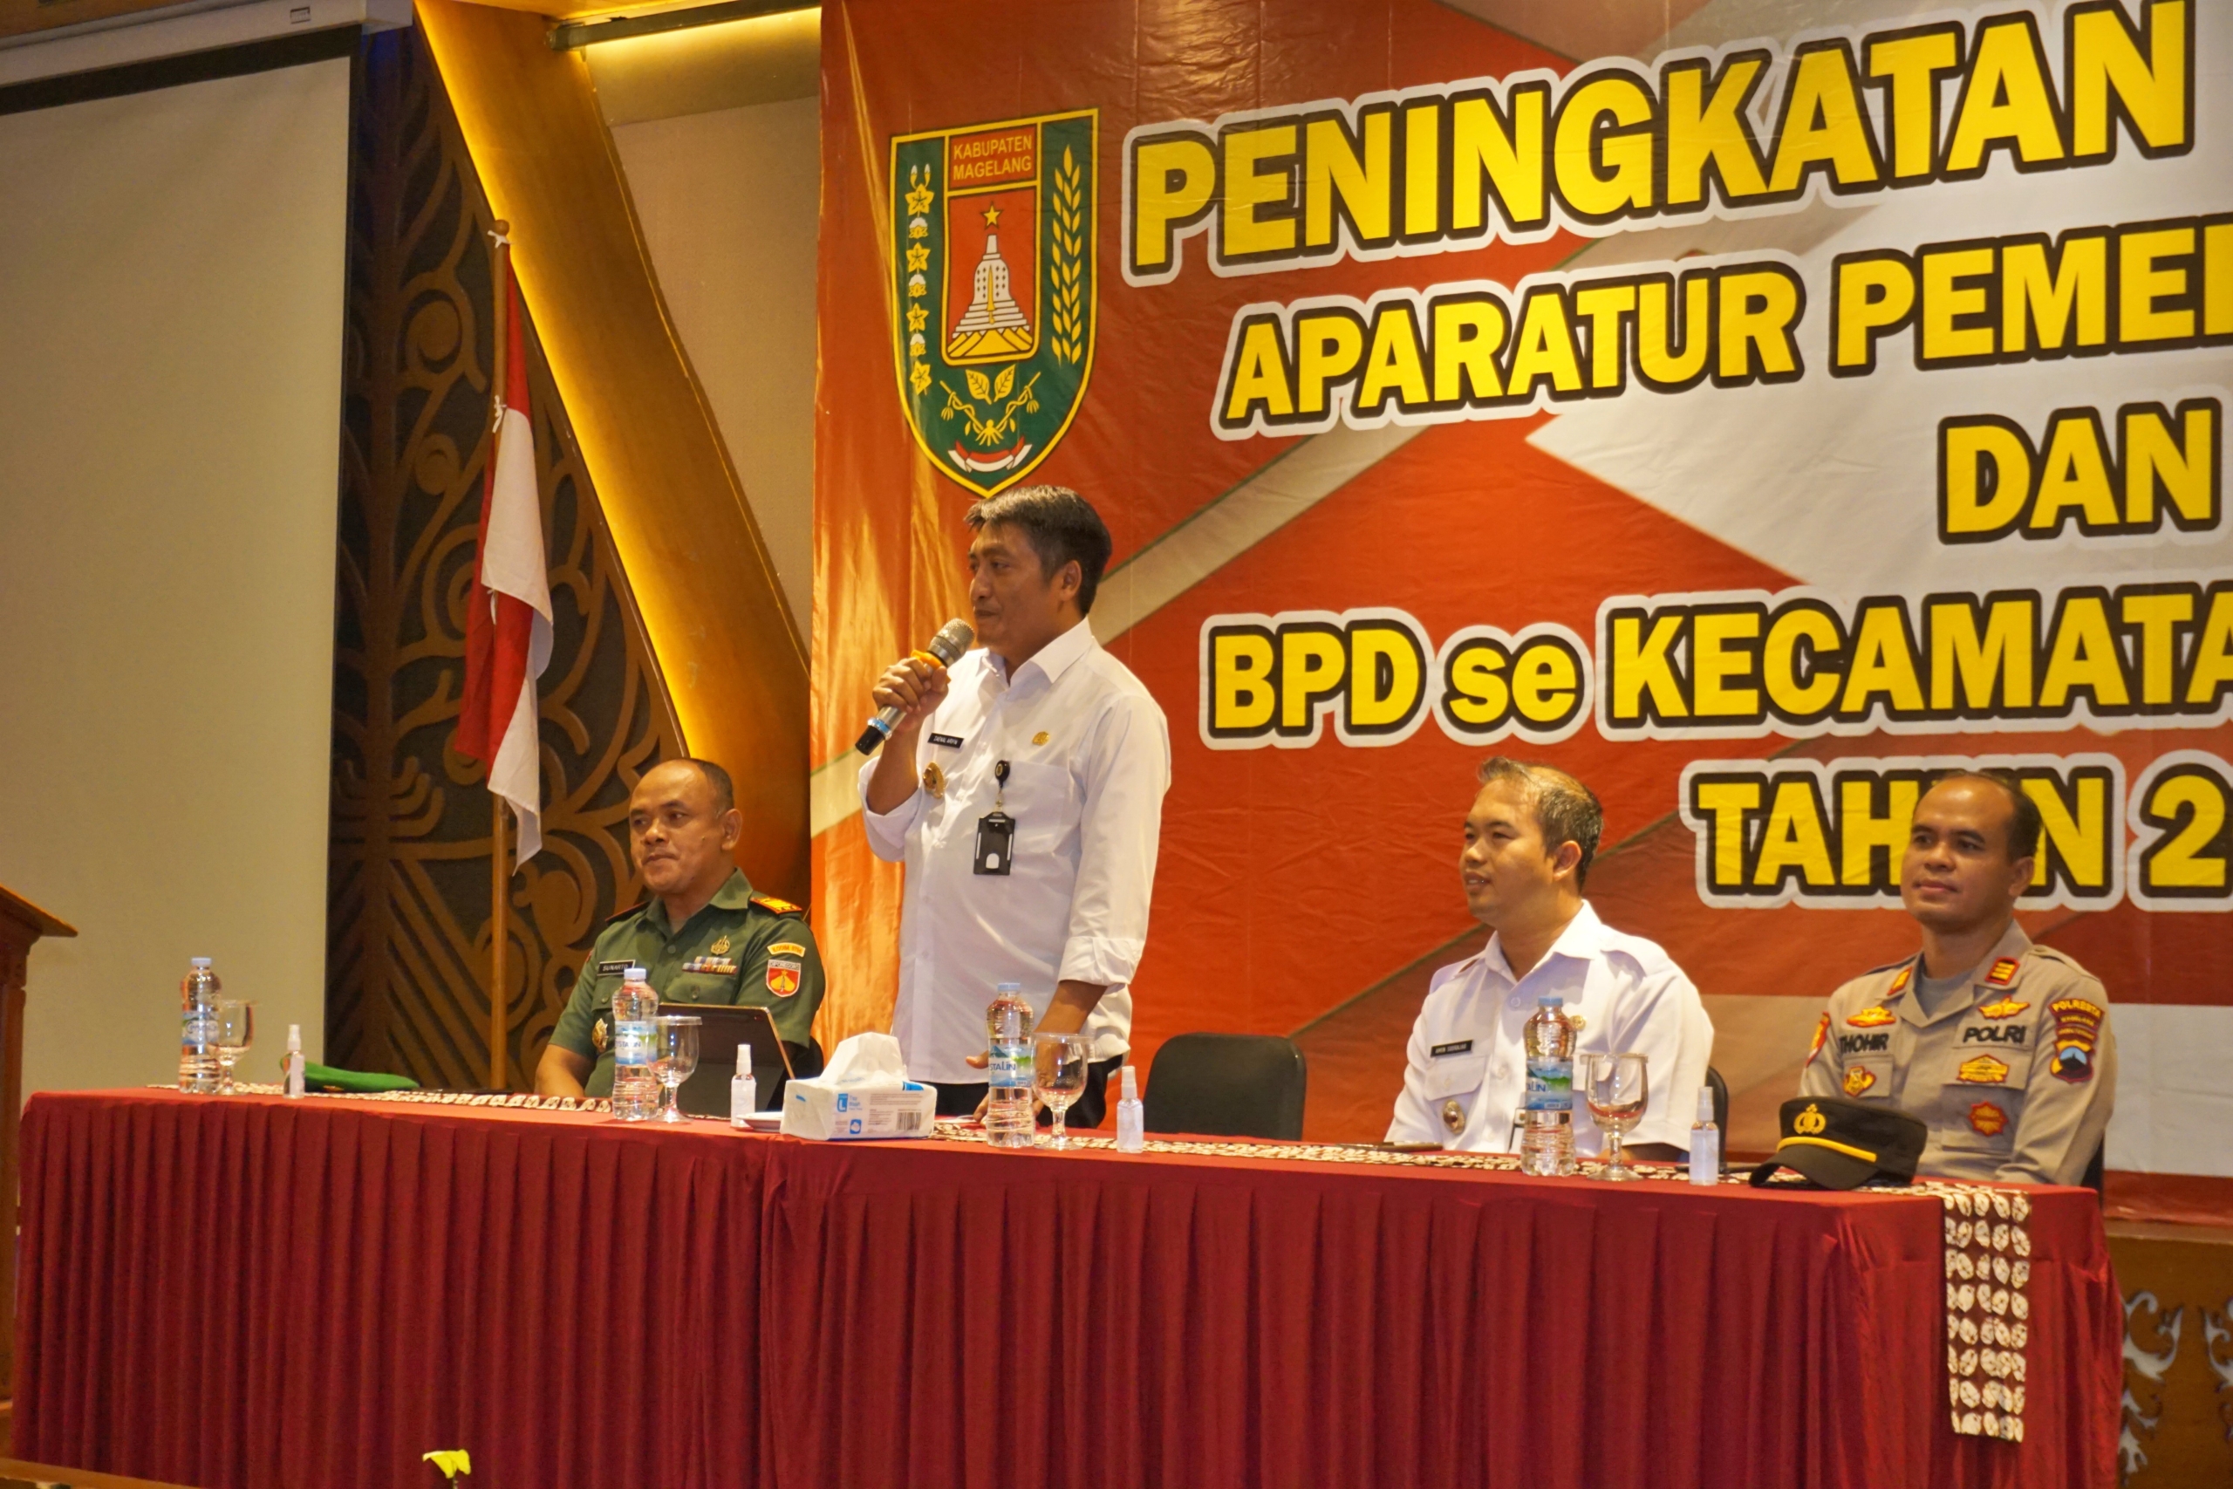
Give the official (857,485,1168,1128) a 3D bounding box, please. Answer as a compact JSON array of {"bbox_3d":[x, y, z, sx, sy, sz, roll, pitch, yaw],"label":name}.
[{"bbox_3d":[-0.185,0.466,7.382,0.430,1.761,0.540,3,-3,-43],"label":"official"}]

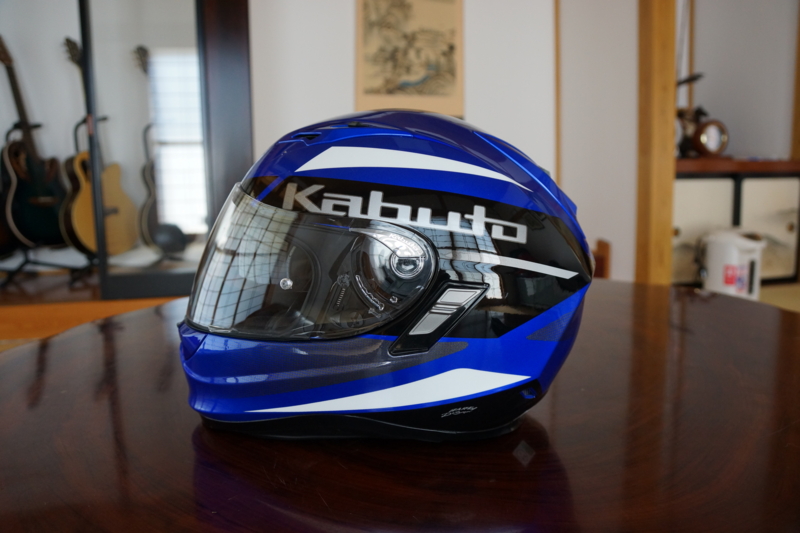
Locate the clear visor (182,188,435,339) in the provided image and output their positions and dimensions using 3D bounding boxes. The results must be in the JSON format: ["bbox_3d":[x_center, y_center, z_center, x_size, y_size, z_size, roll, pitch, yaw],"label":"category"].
[{"bbox_3d":[-0.081,-0.012,0.500,0.185,0.115,0.240,-2,8,-7],"label":"clear visor"}]

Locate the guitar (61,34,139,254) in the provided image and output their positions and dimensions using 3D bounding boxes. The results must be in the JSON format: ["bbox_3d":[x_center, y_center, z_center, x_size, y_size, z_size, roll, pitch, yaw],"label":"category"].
[{"bbox_3d":[-1.455,-0.560,2.840,0.110,1.030,0.400,-7,5,22],"label":"guitar"}]

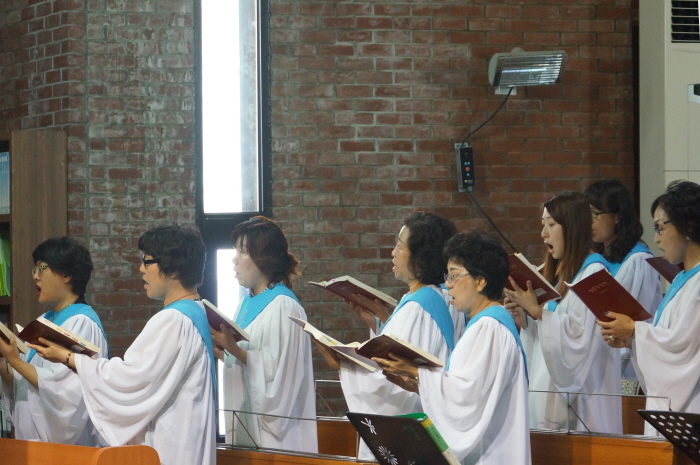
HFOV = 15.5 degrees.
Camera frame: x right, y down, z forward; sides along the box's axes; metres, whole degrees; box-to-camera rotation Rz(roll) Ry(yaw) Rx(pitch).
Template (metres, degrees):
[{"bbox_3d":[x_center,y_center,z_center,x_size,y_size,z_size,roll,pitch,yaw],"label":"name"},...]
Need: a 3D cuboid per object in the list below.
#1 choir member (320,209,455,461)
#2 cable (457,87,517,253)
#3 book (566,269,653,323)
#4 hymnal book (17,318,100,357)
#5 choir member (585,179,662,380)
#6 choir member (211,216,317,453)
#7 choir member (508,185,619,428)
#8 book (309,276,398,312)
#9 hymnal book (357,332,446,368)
[{"bbox_3d":[0.134,0.716,8.908,0.460,1.570,0.440,-1,1,-22],"label":"choir member"},{"bbox_3d":[0.687,-0.317,12.900,0.310,0.840,0.060,-1,1,-16],"label":"cable"},{"bbox_3d":[0.829,0.225,8.350,0.240,0.080,0.300,43,-25,-19],"label":"book"},{"bbox_3d":[-0.958,0.357,8.400,0.240,0.080,0.300,27,-12,-16],"label":"hymnal book"},{"bbox_3d":[1.002,0.596,9.708,0.390,1.600,0.430,-1,1,-26],"label":"choir member"},{"bbox_3d":[-0.323,0.732,9.258,0.400,1.580,0.430,-1,1,-27],"label":"choir member"},{"bbox_3d":[0.751,0.662,9.058,0.400,1.620,0.430,-1,1,-26],"label":"choir member"},{"bbox_3d":[0.024,0.233,9.350,0.240,0.070,0.300,28,-14,-26],"label":"book"},{"bbox_3d":[0.139,0.403,8.400,0.240,0.070,0.300,28,-23,-25],"label":"hymnal book"}]

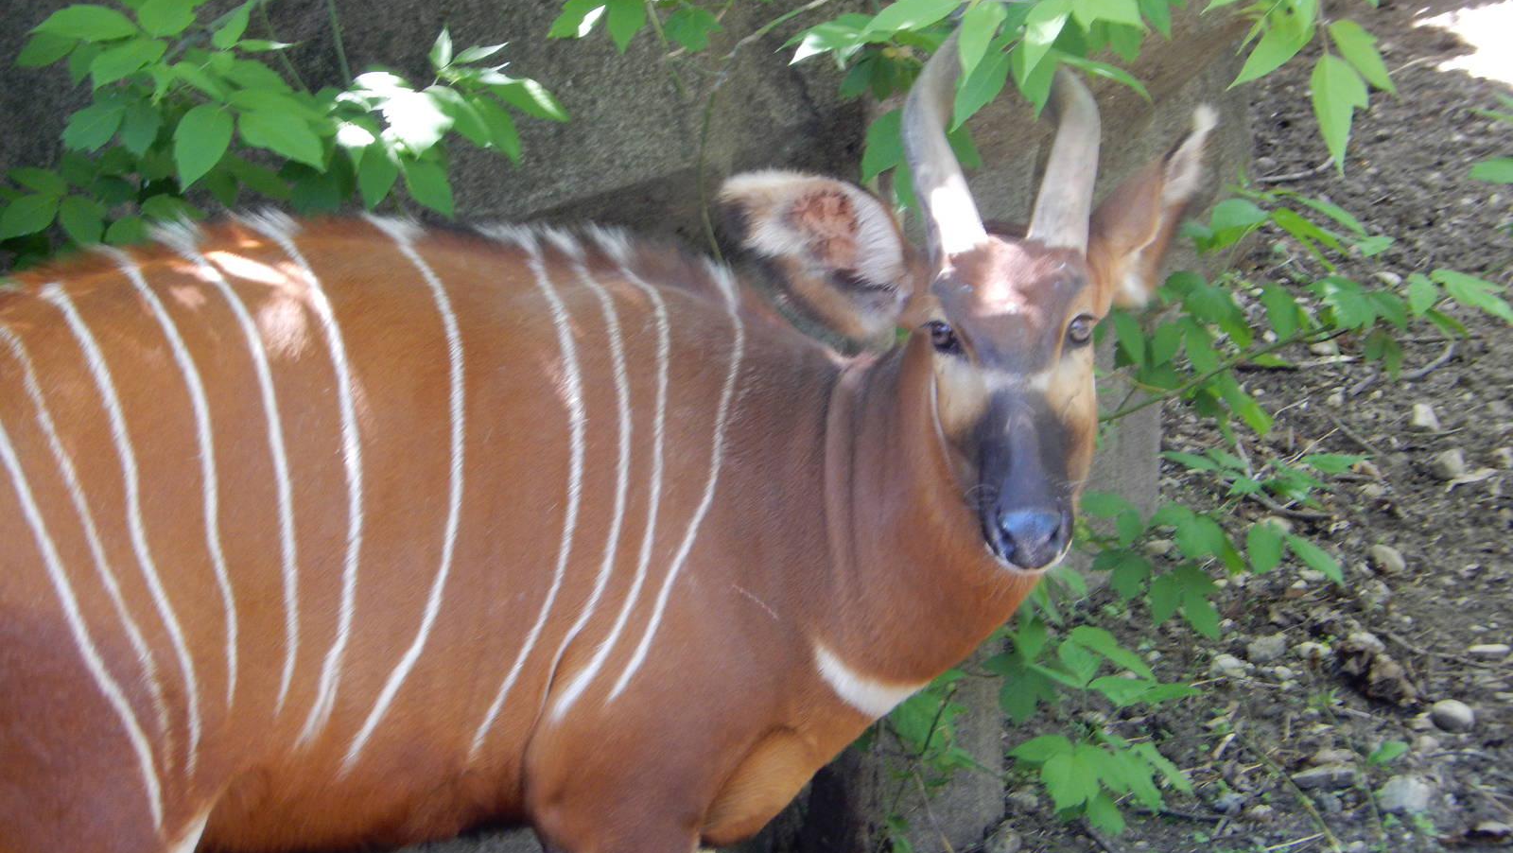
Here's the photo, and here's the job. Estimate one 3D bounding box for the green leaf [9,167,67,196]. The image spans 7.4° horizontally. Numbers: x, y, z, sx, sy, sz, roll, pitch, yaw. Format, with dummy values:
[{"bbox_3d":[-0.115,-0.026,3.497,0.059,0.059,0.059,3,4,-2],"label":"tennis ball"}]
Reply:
[{"bbox_3d":[-0.738,-0.252,12.000,0.058,0.029,0.030,0,9,0],"label":"green leaf"}]

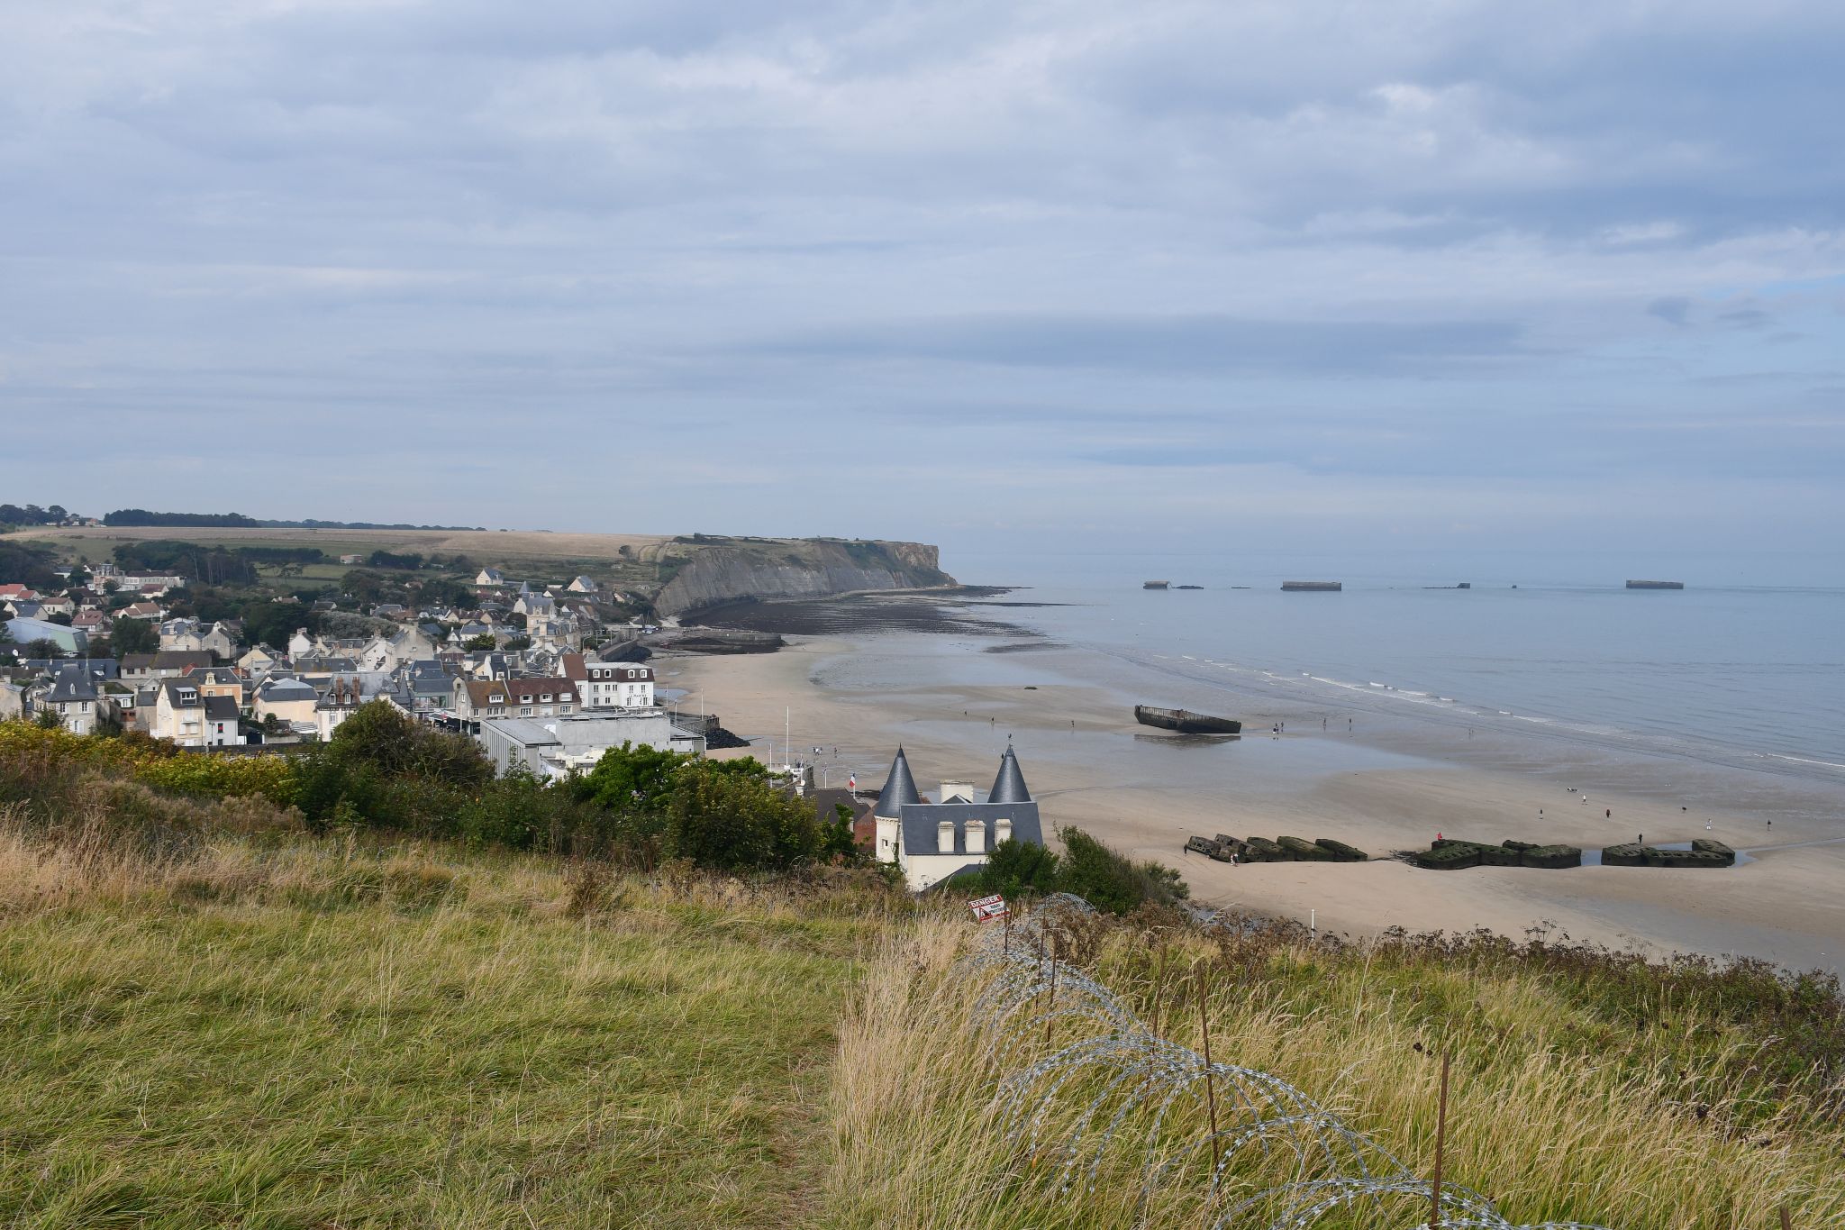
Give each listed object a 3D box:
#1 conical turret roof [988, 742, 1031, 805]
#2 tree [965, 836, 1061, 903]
[{"bbox_3d":[7.190,13.250,143.000,4.100,5.900,4.100,0,2,0],"label":"conical turret roof"},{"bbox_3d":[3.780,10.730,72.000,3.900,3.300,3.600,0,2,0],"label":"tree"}]

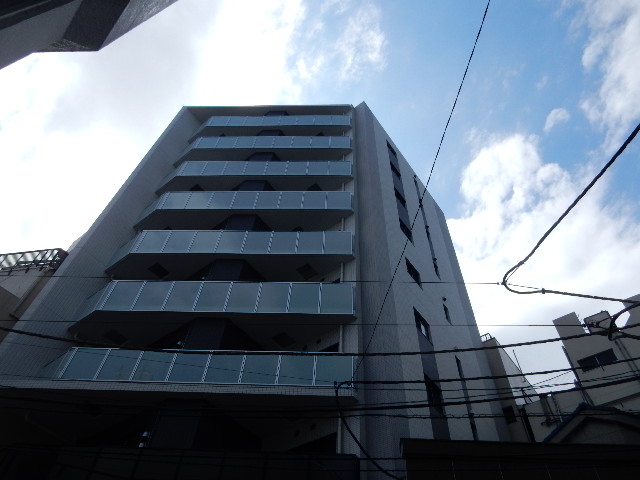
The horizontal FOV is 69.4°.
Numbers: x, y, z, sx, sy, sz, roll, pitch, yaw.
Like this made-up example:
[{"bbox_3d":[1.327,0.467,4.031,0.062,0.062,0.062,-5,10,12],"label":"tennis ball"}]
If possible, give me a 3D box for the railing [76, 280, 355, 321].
[{"bbox_3d":[-3.512,2.144,15.076,9.345,1.412,0.957,0,-53,3],"label":"railing"}]

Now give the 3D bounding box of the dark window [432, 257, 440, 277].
[{"bbox_3d":[5.640,1.537,22.403,0.141,0.876,0.463,-31,-61,23],"label":"dark window"}]

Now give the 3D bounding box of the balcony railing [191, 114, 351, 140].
[{"bbox_3d":[-2.811,-6.433,26.560,9.345,1.412,0.957,0,-53,3],"label":"balcony railing"}]

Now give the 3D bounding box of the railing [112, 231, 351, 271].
[{"bbox_3d":[-3.372,0.427,17.374,9.345,1.412,0.957,0,-53,3],"label":"railing"}]

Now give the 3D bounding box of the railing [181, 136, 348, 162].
[{"bbox_3d":[-2.951,-4.718,24.264,9.345,1.412,0.957,0,-53,3],"label":"railing"}]

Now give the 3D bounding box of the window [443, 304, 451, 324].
[{"bbox_3d":[5.514,3.284,20.098,0.141,0.906,0.473,-31,-61,23],"label":"window"}]

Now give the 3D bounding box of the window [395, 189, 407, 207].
[{"bbox_3d":[4.090,-2.049,23.526,0.141,0.886,1.128,-31,-61,23],"label":"window"}]

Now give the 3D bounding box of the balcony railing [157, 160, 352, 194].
[{"bbox_3d":[-3.091,-3.003,21.968,9.345,1.412,0.957,0,-53,3],"label":"balcony railing"}]

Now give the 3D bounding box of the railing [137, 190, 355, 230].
[{"bbox_3d":[-3.232,-1.289,19.672,9.345,1.412,0.957,0,-53,3],"label":"railing"}]

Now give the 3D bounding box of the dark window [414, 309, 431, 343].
[{"bbox_3d":[3.680,3.125,16.625,0.141,0.957,1.168,-31,-61,23],"label":"dark window"}]

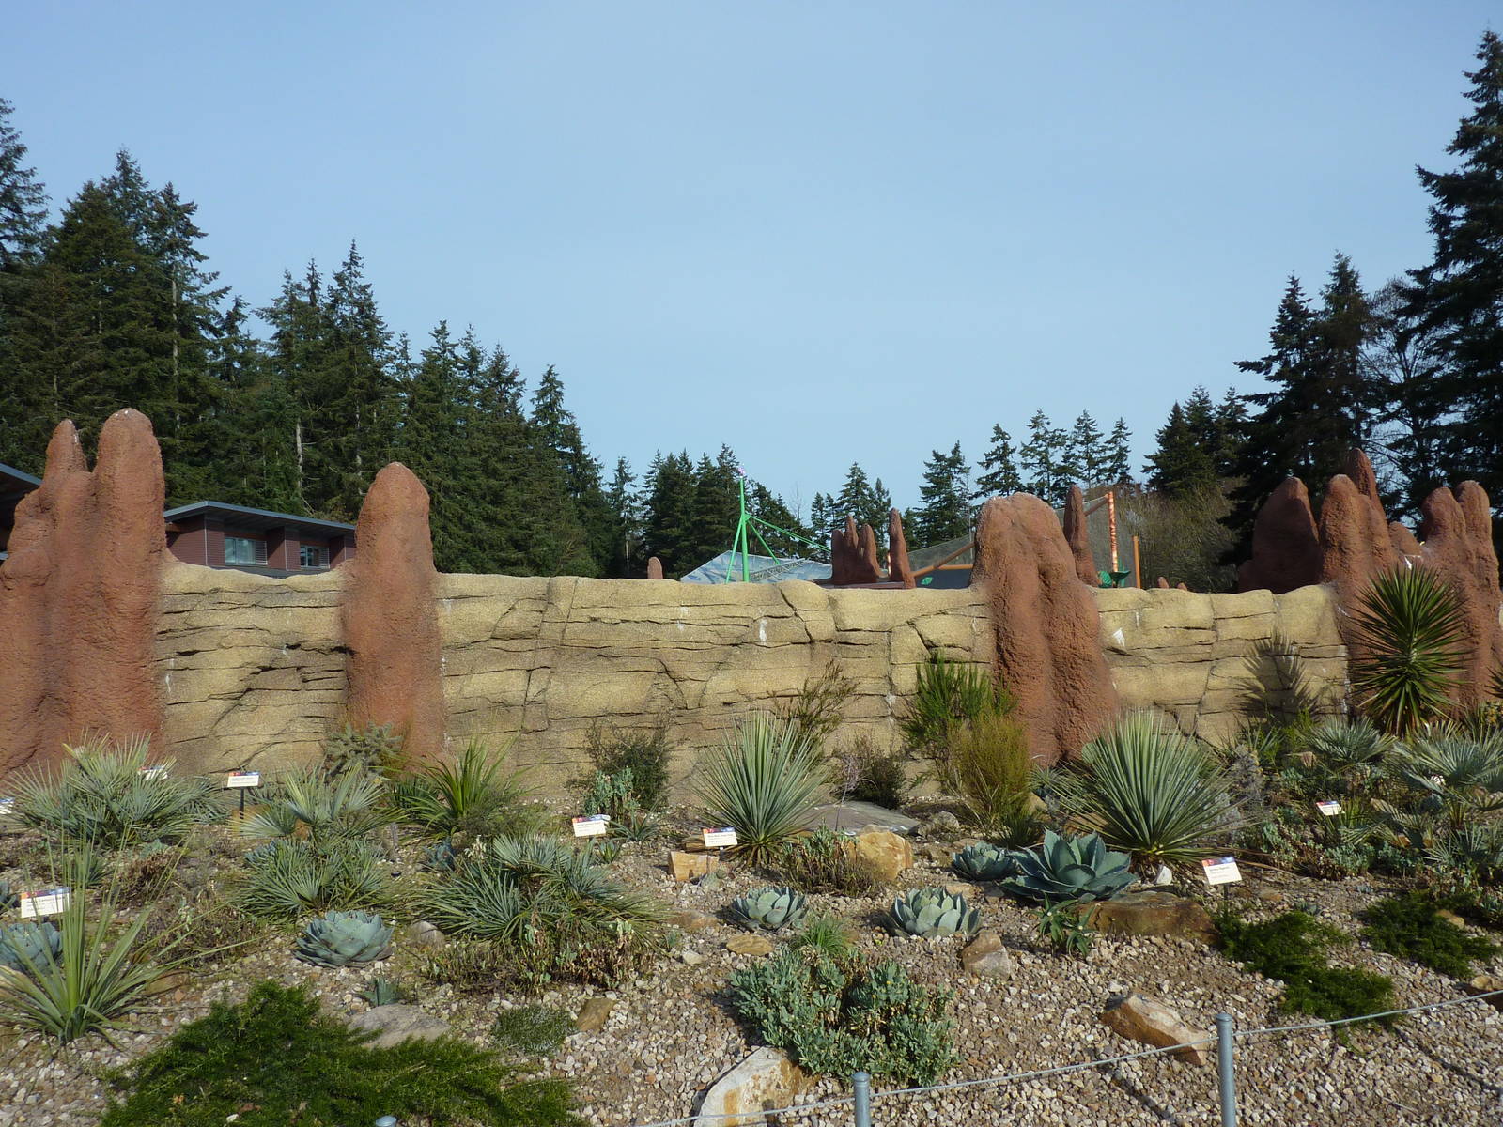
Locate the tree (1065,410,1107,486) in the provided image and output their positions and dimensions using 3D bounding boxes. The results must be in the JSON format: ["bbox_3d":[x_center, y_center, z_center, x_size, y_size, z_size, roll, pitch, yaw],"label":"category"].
[{"bbox_3d":[28.671,-4.922,91.774,4.500,16.150,4.500,-2,-2,0],"label":"tree"}]

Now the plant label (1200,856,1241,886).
[{"bbox_3d":[2.082,1.359,4.800,0.155,0.103,0.015,-5,-25,-9],"label":"plant label"}]

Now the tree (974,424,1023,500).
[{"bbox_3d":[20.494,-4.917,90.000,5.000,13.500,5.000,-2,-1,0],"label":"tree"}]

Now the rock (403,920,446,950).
[{"bbox_3d":[-1.175,1.335,3.900,0.145,0.088,0.120,-3,-2,0],"label":"rock"}]

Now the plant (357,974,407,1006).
[{"bbox_3d":[-1.278,1.475,3.750,0.165,0.110,0.150,-2,-1,0],"label":"plant"}]

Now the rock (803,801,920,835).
[{"bbox_3d":[0.637,1.489,6.300,0.670,0.135,0.440,-2,-2,-6],"label":"rock"}]

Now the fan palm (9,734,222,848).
[{"bbox_3d":[-2.777,0.994,4.750,0.880,0.450,0.780,-1,-2,-31],"label":"fan palm"}]

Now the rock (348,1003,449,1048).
[{"bbox_3d":[-1.047,1.378,3.220,0.295,0.090,0.210,-3,-2,0],"label":"rock"}]

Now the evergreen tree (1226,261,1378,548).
[{"bbox_3d":[29.270,-7.812,58.000,8.000,17.000,8.000,-2,-1,0],"label":"evergreen tree"}]

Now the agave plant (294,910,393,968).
[{"bbox_3d":[-1.429,1.309,3.800,0.340,0.170,0.340,-2,-2,0],"label":"agave plant"}]

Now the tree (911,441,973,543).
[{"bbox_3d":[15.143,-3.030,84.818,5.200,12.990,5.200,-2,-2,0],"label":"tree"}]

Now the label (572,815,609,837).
[{"bbox_3d":[-0.756,1.236,5.100,0.155,0.100,0.015,-2,-34,-13],"label":"label"}]

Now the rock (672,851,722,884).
[{"bbox_3d":[-0.252,1.376,4.900,0.220,0.130,0.160,-3,-2,0],"label":"rock"}]

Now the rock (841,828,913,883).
[{"bbox_3d":[0.611,1.428,5.300,0.350,0.230,0.270,-2,-2,0],"label":"rock"}]

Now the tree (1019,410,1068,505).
[{"bbox_3d":[25.142,-4.905,91.771,5.000,16.380,5.000,-2,-2,0],"label":"tree"}]

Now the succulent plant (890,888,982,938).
[{"bbox_3d":[0.773,1.469,4.550,0.385,0.190,0.370,-2,-1,0],"label":"succulent plant"}]

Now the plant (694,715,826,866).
[{"bbox_3d":[0.041,1.041,5.000,0.600,0.680,0.590,-2,0,0],"label":"plant"}]

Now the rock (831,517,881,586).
[{"bbox_3d":[1.752,-0.204,18.000,0.840,1.150,0.700,-2,-1,0],"label":"rock"}]

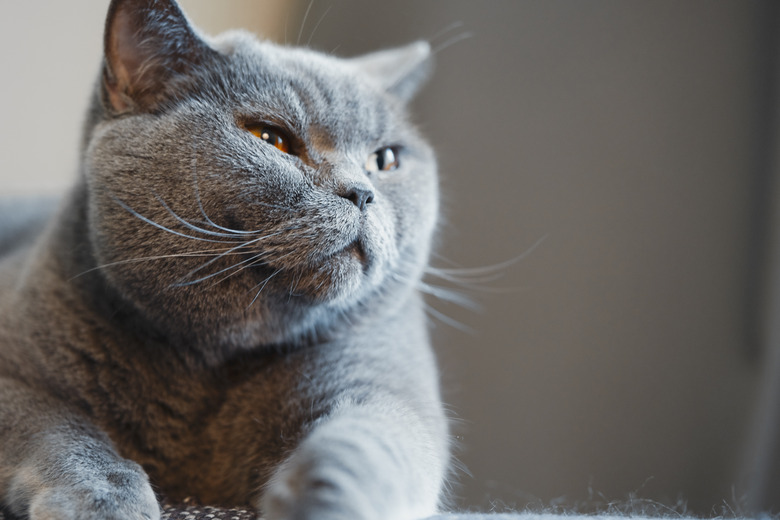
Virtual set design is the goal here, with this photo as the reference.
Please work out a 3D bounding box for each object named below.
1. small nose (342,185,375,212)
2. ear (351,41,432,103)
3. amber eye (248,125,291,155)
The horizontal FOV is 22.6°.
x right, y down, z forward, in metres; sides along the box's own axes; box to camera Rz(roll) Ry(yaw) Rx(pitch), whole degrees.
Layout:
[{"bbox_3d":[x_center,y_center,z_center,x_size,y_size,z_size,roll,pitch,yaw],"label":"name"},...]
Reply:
[{"bbox_3d":[-0.011,-0.020,0.645,0.012,0.009,0.006,12,-14,-37],"label":"small nose"},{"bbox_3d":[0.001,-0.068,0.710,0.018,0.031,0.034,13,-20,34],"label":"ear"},{"bbox_3d":[-0.040,-0.040,0.650,0.015,0.010,0.007,15,-12,-22],"label":"amber eye"}]

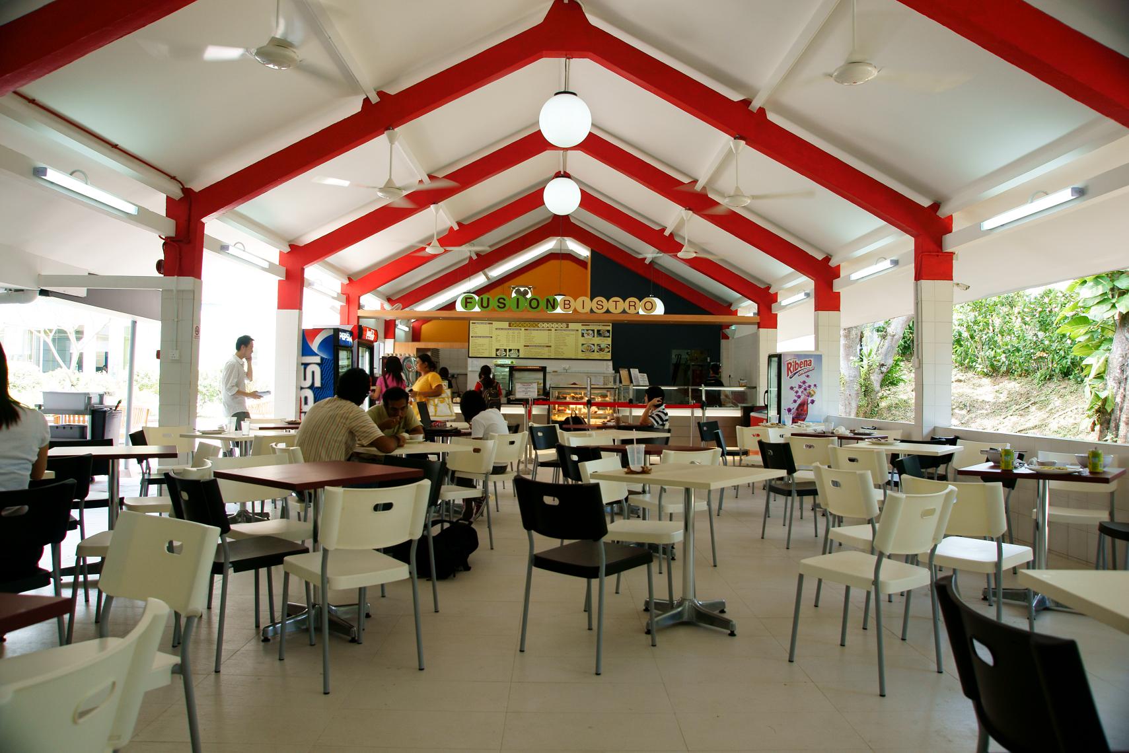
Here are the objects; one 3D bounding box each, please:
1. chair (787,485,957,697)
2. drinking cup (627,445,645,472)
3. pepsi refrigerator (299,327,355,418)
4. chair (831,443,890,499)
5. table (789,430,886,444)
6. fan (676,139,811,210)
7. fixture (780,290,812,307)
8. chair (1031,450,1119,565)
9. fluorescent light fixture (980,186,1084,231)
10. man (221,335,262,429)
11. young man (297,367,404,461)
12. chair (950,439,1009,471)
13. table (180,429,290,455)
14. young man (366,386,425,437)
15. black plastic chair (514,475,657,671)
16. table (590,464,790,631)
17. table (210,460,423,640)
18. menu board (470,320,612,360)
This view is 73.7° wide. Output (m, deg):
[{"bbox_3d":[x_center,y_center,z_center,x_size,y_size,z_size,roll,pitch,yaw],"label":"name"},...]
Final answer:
[{"bbox_3d":[1.274,0.841,3.178,0.460,0.780,0.510,1,-1,-34],"label":"chair"},{"bbox_3d":[0.366,0.415,3.808,0.094,0.128,0.094,1,-1,0],"label":"drinking cup"},{"bbox_3d":[-3.649,0.308,11.404,0.646,2.020,0.636,0,-1,7],"label":"pepsi refrigerator"},{"bbox_3d":[2.198,0.883,5.319,0.515,0.788,0.465,1,-1,-33],"label":"chair"},{"bbox_3d":[2.681,0.946,7.357,0.700,0.750,0.700,2,-1,-43],"label":"table"},{"bbox_3d":[1.740,-2.011,7.446,1.420,0.680,1.420,1,-1,0],"label":"fan"},{"bbox_3d":[3.595,-1.207,11.732,0.100,0.090,1.230,1,-1,0],"label":"fixture"},{"bbox_3d":[3.163,0.882,4.703,0.465,0.788,0.515,0,-1,25],"label":"chair"},{"bbox_3d":[3.611,-1.290,5.901,0.090,0.095,1.240,1,-1,0],"label":"fluorescent light fixture"},{"bbox_3d":[-3.678,0.383,8.570,0.450,1.730,0.480,1,-1,0],"label":"man"},{"bbox_3d":[-1.344,0.586,4.803,0.768,1.293,0.545,1,-1,-42],"label":"young man"},{"bbox_3d":[3.169,0.916,6.038,0.510,0.780,0.460,1,-1,-23],"label":"chair"},{"bbox_3d":[-2.690,0.865,6.309,0.707,0.758,0.707,0,-1,31],"label":"table"},{"bbox_3d":[-1.269,0.655,5.545,0.545,1.192,0.768,1,-1,-27],"label":"young man"},{"bbox_3d":[0.110,0.829,3.367,0.465,0.788,0.515,0,-1,41],"label":"black plastic chair"},{"bbox_3d":[0.621,0.856,3.764,0.697,0.758,0.707,0,-1,40],"label":"table"},{"bbox_3d":[-1.185,0.836,3.633,0.707,0.758,0.707,0,-1,37],"label":"table"},{"bbox_3d":[-0.494,-0.746,15.611,2.943,0.768,0.080,1,-1,-2],"label":"menu board"}]

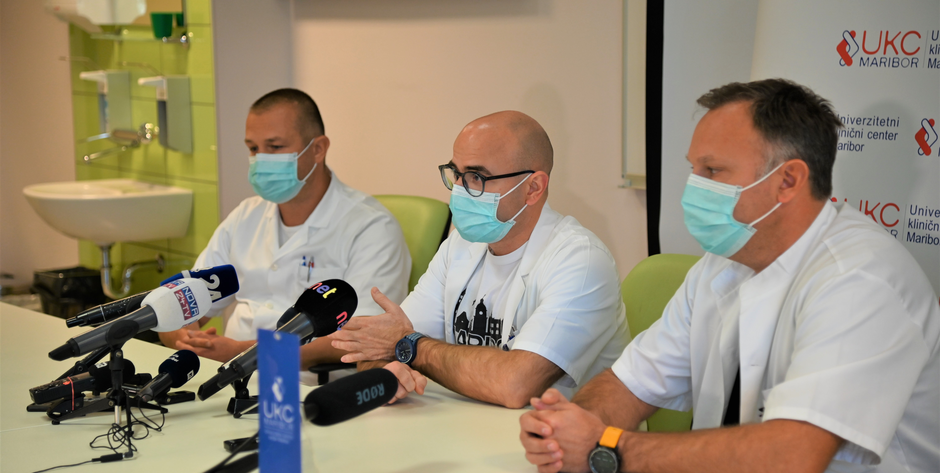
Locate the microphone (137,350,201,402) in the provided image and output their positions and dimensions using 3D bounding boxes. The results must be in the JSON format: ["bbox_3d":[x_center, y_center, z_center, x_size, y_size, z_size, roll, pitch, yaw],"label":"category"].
[{"bbox_3d":[-0.529,0.247,3.760,0.066,0.066,0.175,3,23,29],"label":"microphone"}]

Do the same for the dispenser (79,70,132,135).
[{"bbox_3d":[-1.210,-0.420,7.068,0.170,0.245,0.085,-6,9,-36],"label":"dispenser"}]

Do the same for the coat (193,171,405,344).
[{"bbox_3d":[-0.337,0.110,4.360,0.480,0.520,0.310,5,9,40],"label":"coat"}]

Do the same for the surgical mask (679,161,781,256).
[{"bbox_3d":[0.366,-0.035,2.970,0.125,0.120,0.150,-13,11,-24],"label":"surgical mask"}]

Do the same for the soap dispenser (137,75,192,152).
[{"bbox_3d":[-0.944,-0.376,6.650,0.160,0.240,0.090,-6,8,-36],"label":"soap dispenser"}]

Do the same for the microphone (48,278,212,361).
[{"bbox_3d":[-0.568,0.145,3.600,0.298,0.078,0.078,-23,15,-24],"label":"microphone"}]

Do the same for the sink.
[{"bbox_3d":[-1.187,-0.058,6.891,0.400,0.180,0.490,-6,9,-36],"label":"sink"}]

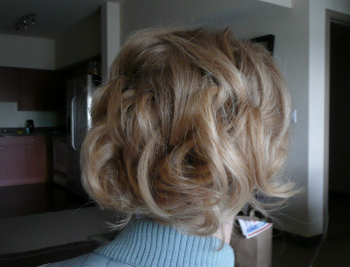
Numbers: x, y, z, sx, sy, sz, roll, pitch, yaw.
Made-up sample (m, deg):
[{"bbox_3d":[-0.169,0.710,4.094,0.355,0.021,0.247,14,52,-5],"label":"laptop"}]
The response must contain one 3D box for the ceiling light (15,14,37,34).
[{"bbox_3d":[-2.224,-1.658,5.641,0.150,0.180,0.750,-2,3,-40],"label":"ceiling light"}]

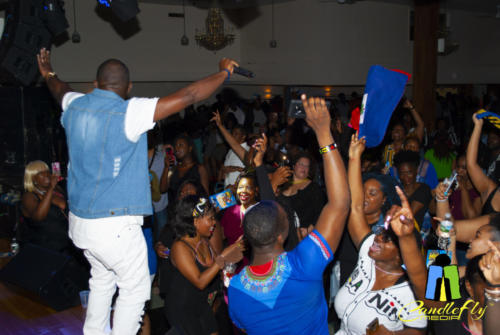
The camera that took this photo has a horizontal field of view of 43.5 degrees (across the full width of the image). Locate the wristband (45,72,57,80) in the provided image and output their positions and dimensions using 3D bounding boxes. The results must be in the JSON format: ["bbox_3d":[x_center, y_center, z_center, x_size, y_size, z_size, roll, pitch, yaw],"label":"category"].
[{"bbox_3d":[-1.147,-0.523,3.600,0.070,0.062,0.020,-30,50,-1],"label":"wristband"}]

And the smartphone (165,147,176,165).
[{"bbox_3d":[-0.749,-0.113,5.900,0.078,0.155,0.012,-16,3,22],"label":"smartphone"}]

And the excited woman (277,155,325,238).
[{"bbox_3d":[0.500,0.700,5.810,0.520,1.650,0.420,5,9,30],"label":"excited woman"}]

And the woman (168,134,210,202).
[{"bbox_3d":[-0.630,0.530,6.270,0.500,1.680,0.450,5,10,33],"label":"woman"}]

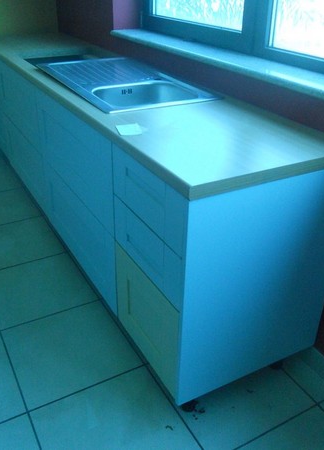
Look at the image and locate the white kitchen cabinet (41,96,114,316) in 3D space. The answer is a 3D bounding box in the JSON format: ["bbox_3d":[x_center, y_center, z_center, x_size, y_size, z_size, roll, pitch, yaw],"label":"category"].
[{"bbox_3d":[-0.139,-0.221,2.221,0.597,0.762,0.958,-15,33,-25],"label":"white kitchen cabinet"}]

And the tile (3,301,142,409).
[{"bbox_3d":[-0.378,0.512,1.937,0.459,0.010,0.459,-14,33,-25],"label":"tile"}]

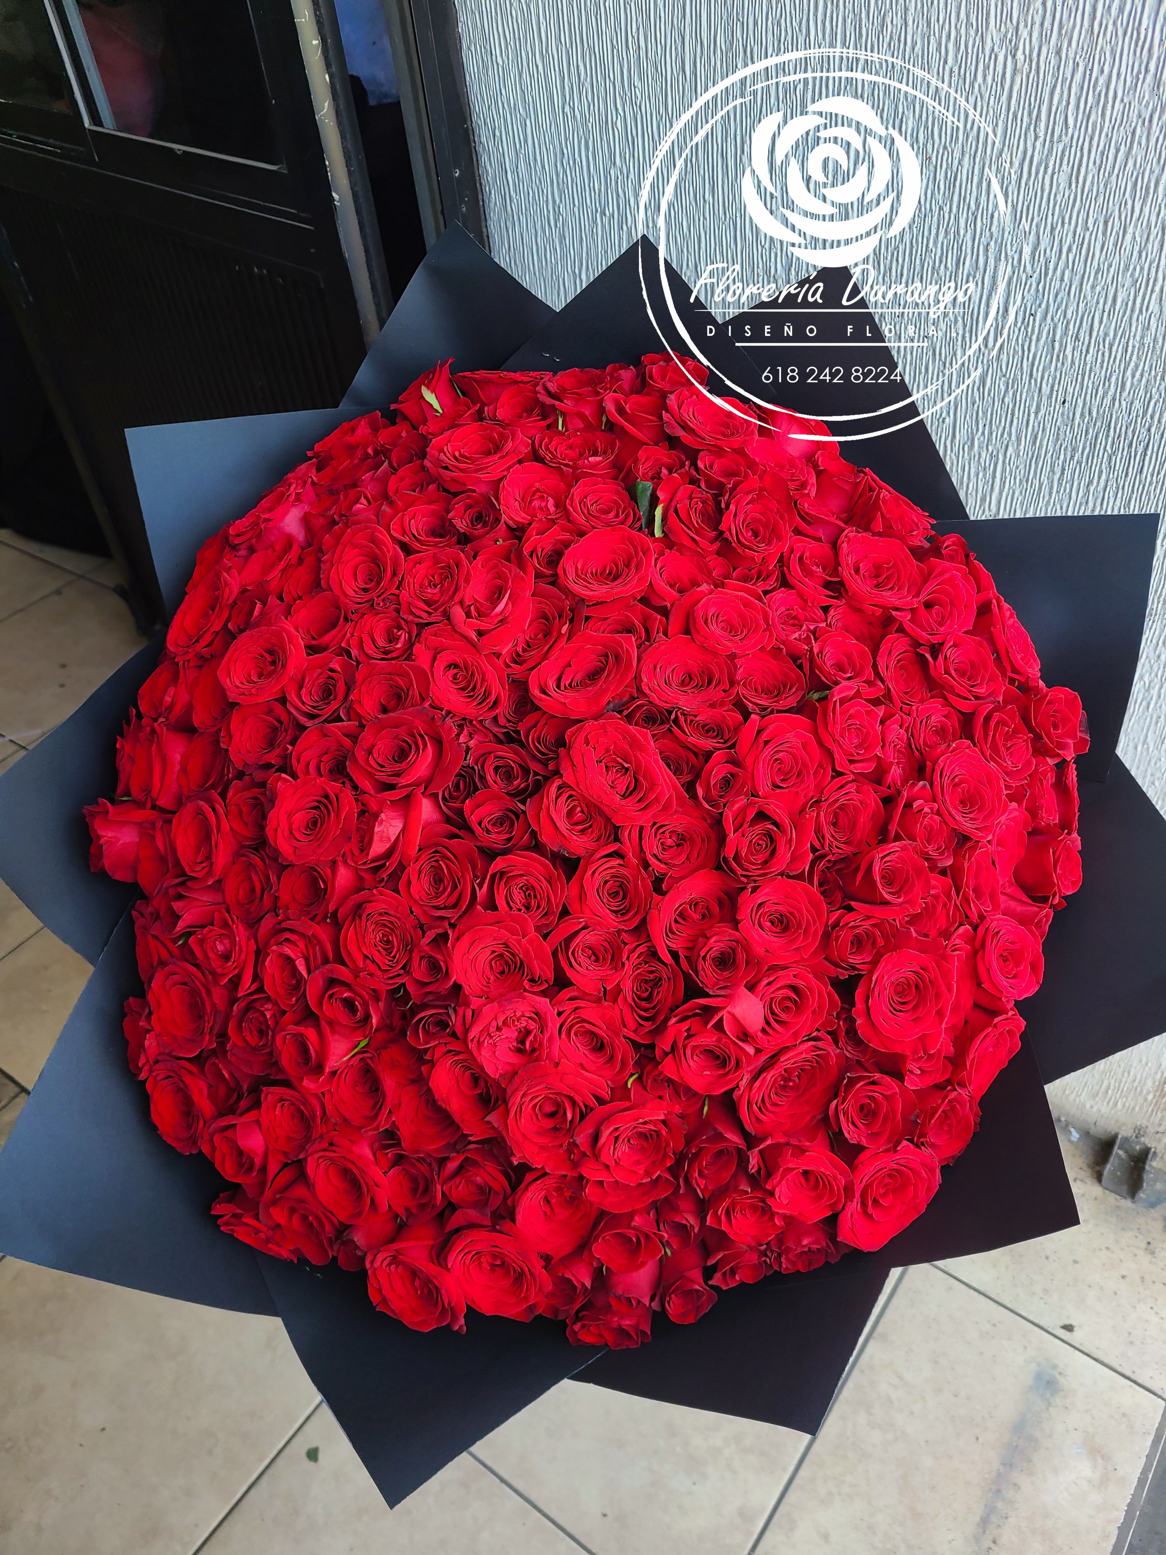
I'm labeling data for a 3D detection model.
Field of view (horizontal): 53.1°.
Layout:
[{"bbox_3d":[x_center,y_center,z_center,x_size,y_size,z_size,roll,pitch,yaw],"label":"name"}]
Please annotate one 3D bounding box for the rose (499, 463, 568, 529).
[{"bbox_3d":[-0.040,-0.226,0.936,0.057,0.042,0.057,-1,59,1],"label":"rose"}]

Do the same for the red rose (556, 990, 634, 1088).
[{"bbox_3d":[0.007,0.182,0.810,0.066,0.051,0.066,0,74,-3],"label":"red rose"}]

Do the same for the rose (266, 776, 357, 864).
[{"bbox_3d":[-0.179,0.028,0.769,0.059,0.048,0.059,0,80,6],"label":"rose"}]

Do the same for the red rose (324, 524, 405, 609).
[{"bbox_3d":[-0.158,-0.152,0.855,0.060,0.045,0.060,5,85,13],"label":"red rose"}]

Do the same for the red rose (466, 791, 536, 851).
[{"bbox_3d":[-0.058,0.032,0.805,0.049,0.041,0.049,1,76,-4],"label":"red rose"}]

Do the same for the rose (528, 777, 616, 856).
[{"bbox_3d":[-0.012,0.034,0.830,0.062,0.048,0.062,0,67,-16],"label":"rose"}]

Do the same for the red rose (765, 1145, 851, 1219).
[{"bbox_3d":[0.161,0.297,0.850,0.061,0.048,0.061,0,64,0],"label":"red rose"}]

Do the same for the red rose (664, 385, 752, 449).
[{"bbox_3d":[0.100,-0.278,0.950,0.069,0.054,0.069,0,57,-2],"label":"red rose"}]

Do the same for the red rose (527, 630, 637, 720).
[{"bbox_3d":[0.003,-0.064,0.860,0.077,0.060,0.077,0,61,11],"label":"red rose"}]

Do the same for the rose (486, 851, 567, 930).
[{"bbox_3d":[-0.035,0.070,0.729,0.050,0.040,0.050,0,81,2],"label":"rose"}]

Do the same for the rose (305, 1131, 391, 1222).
[{"bbox_3d":[-0.167,0.282,0.827,0.065,0.048,0.065,4,88,12],"label":"rose"}]

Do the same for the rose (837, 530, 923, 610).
[{"bbox_3d":[0.242,-0.169,0.951,0.070,0.051,0.070,40,53,2],"label":"rose"}]

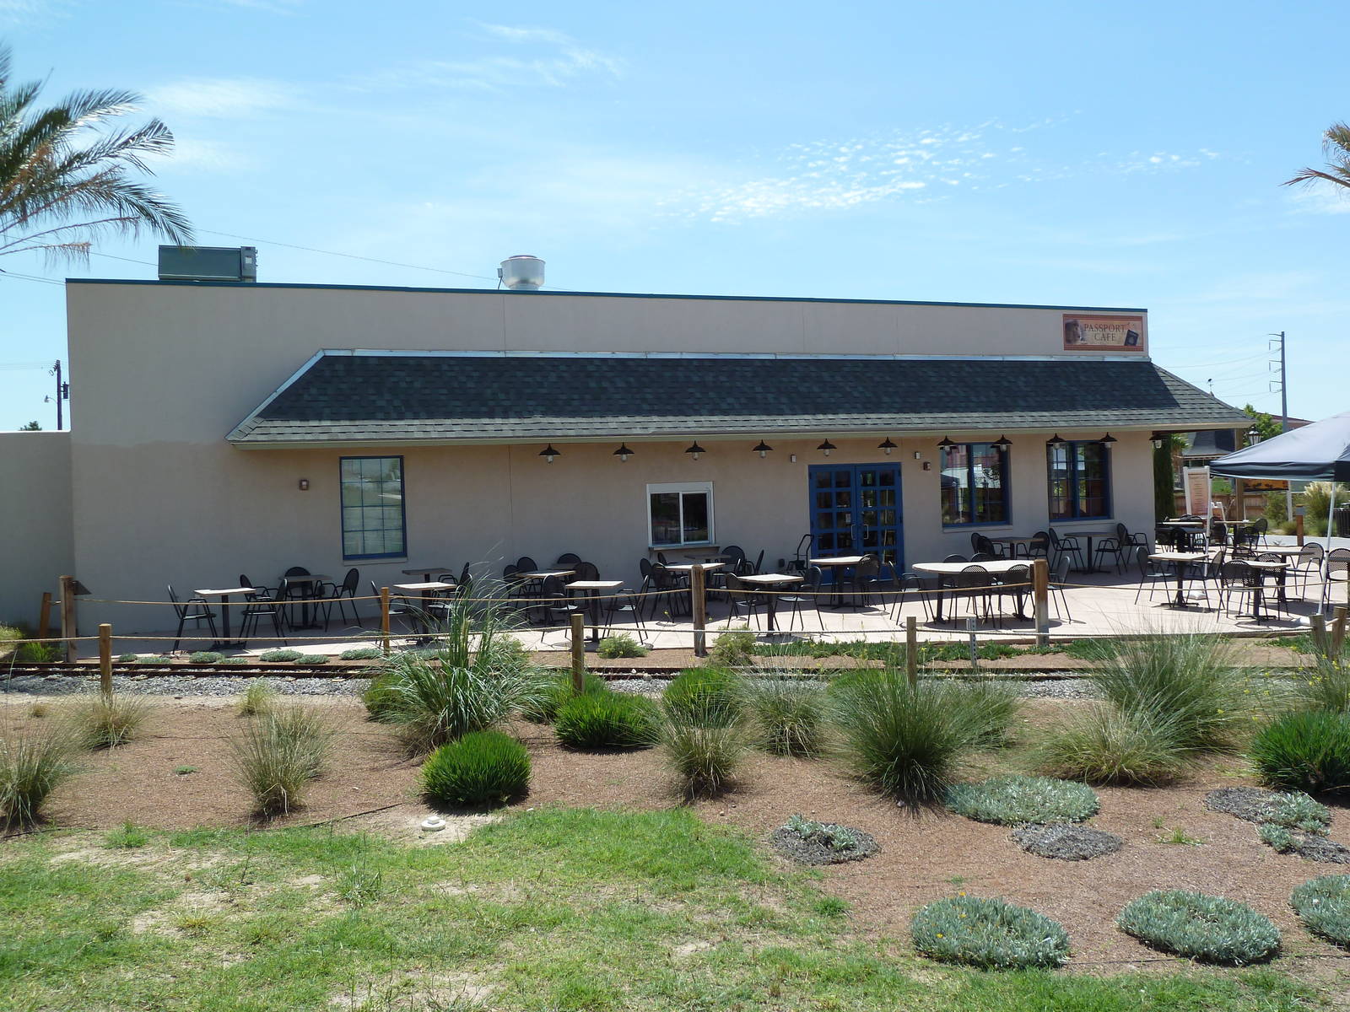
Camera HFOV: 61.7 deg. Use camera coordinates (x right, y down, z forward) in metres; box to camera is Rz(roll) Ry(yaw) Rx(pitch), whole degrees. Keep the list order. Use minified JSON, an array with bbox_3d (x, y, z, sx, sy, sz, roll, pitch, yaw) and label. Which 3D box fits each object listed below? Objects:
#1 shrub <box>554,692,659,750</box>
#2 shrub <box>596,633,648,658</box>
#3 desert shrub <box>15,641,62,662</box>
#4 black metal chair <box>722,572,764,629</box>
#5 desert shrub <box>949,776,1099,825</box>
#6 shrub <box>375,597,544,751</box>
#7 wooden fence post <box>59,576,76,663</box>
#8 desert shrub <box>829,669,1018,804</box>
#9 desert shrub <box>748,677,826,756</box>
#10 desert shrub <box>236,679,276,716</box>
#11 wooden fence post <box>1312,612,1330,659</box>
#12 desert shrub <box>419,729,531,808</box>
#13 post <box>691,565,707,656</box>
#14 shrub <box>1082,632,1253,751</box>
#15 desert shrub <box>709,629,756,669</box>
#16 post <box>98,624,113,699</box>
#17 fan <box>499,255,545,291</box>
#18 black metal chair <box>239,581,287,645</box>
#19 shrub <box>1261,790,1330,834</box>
[{"bbox_3d":[-0.511,1.586,8.500,0.780,0.345,0.720,-2,1,-4],"label":"shrub"},{"bbox_3d":[-0.630,1.665,13.650,0.610,0.265,0.550,-2,1,-3],"label":"shrub"},{"bbox_3d":[-8.527,1.941,15.150,0.550,0.250,0.500,-2,1,-30],"label":"desert shrub"},{"bbox_3d":[0.949,1.226,14.443,0.580,0.810,0.530,-1,1,36],"label":"black metal chair"},{"bbox_3d":[1.888,1.596,6.169,0.820,0.130,0.800,-2,1,17],"label":"desert shrub"},{"bbox_3d":[-1.655,1.262,8.691,1.270,1.120,1.200,-2,1,-11],"label":"shrub"},{"bbox_3d":[-7.208,1.348,13.450,0.150,1.050,0.150,-2,1,-21],"label":"wooden fence post"},{"bbox_3d":[1.448,1.312,6.650,1.040,0.660,0.950,-2,1,0],"label":"desert shrub"},{"bbox_3d":[0.777,1.454,7.900,0.550,0.490,0.540,-2,1,5],"label":"desert shrub"},{"bbox_3d":[-3.861,1.755,10.397,0.370,0.340,0.360,-2,1,-20],"label":"desert shrub"},{"bbox_3d":[5.462,1.262,9.500,0.115,0.730,0.115,-10,1,0],"label":"wooden fence post"},{"bbox_3d":[-1.220,1.579,6.897,0.660,0.410,0.660,-2,1,-10],"label":"desert shrub"},{"bbox_3d":[0.277,1.225,13.200,0.145,1.090,0.145,-2,1,1],"label":"post"},{"bbox_3d":[3.393,1.250,7.800,1.100,0.710,1.000,-2,1,23],"label":"shrub"},{"bbox_3d":[0.619,1.526,12.300,0.500,0.410,0.480,-2,1,0],"label":"desert shrub"},{"bbox_3d":[-5.610,1.564,11.150,0.120,0.780,0.120,-2,1,-27],"label":"post"},{"bbox_3d":[-2.834,-4.309,21.000,0.840,0.700,0.840,-2,1,-21],"label":"fan"},{"bbox_3d":[-5.390,1.394,14.800,0.560,0.840,0.560,-2,1,-18],"label":"black metal chair"},{"bbox_3d":[3.051,1.484,5.550,0.320,0.115,0.350,-2,1,28],"label":"shrub"}]

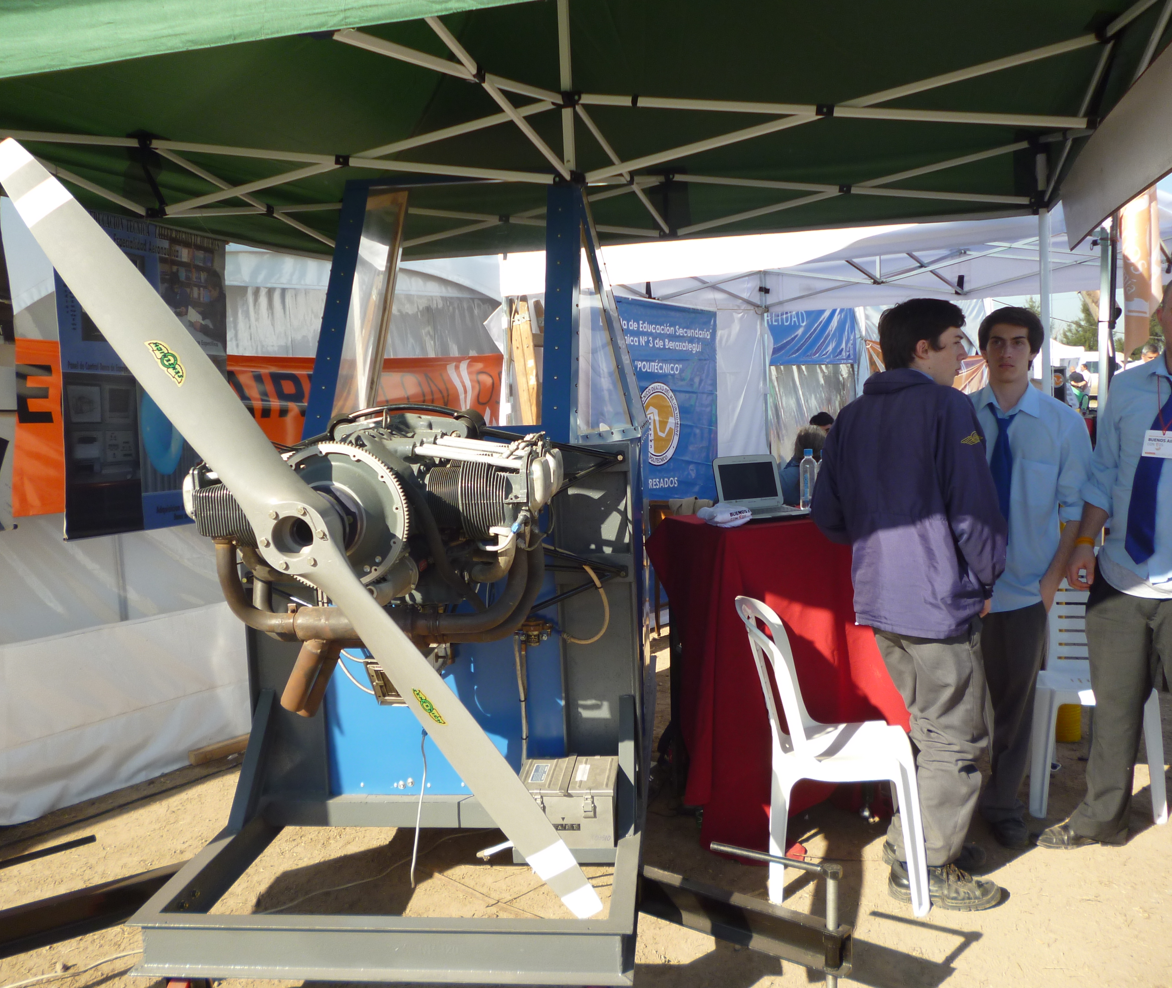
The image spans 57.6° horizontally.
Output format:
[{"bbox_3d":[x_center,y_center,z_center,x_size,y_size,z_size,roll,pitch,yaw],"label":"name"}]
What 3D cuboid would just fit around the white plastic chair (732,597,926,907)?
[{"bbox_3d":[0.725,0.736,3.202,0.530,0.870,0.450,-1,5,9],"label":"white plastic chair"}]

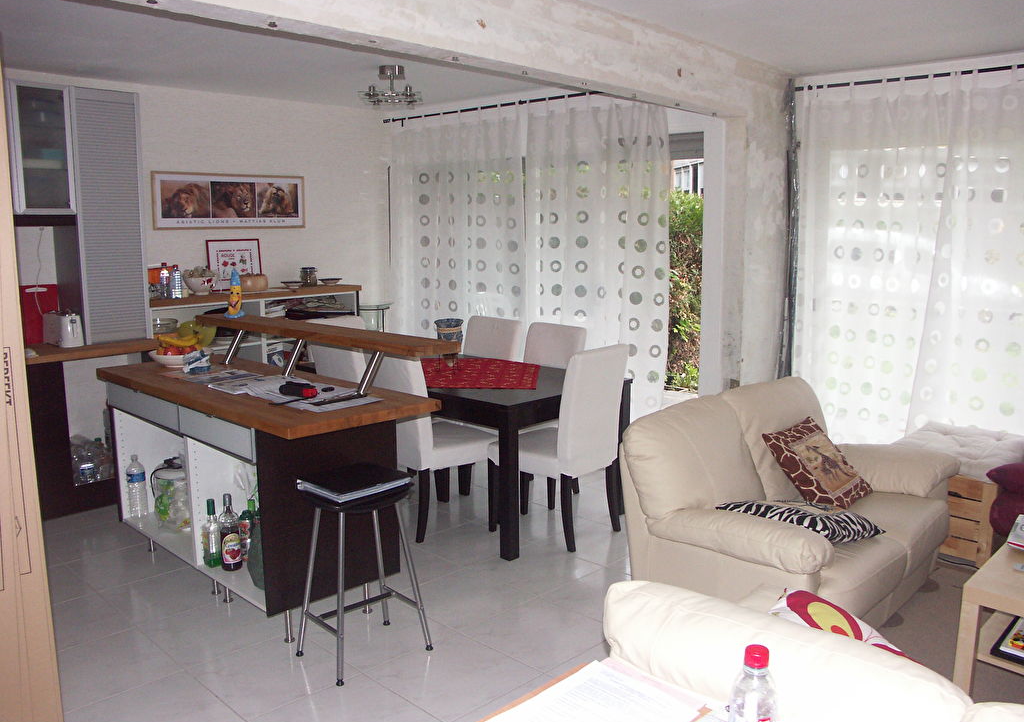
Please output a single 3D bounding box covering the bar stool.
[{"bbox_3d":[-0.541,0.754,3.016,0.400,0.640,0.360,-9,12,-44],"label":"bar stool"}]

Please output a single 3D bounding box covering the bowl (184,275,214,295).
[{"bbox_3d":[-2.046,-0.495,5.442,0.210,0.120,0.210,0,8,0],"label":"bowl"}]

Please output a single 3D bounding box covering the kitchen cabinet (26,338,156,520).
[{"bbox_3d":[-2.508,0.349,4.806,0.820,0.900,0.620,-9,12,-44],"label":"kitchen cabinet"}]

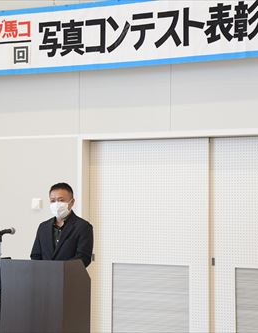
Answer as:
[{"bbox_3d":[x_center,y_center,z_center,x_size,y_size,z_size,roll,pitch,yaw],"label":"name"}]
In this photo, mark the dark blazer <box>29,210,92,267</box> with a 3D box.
[{"bbox_3d":[-0.490,0.673,6.000,0.520,0.710,0.360,-1,-1,23],"label":"dark blazer"}]

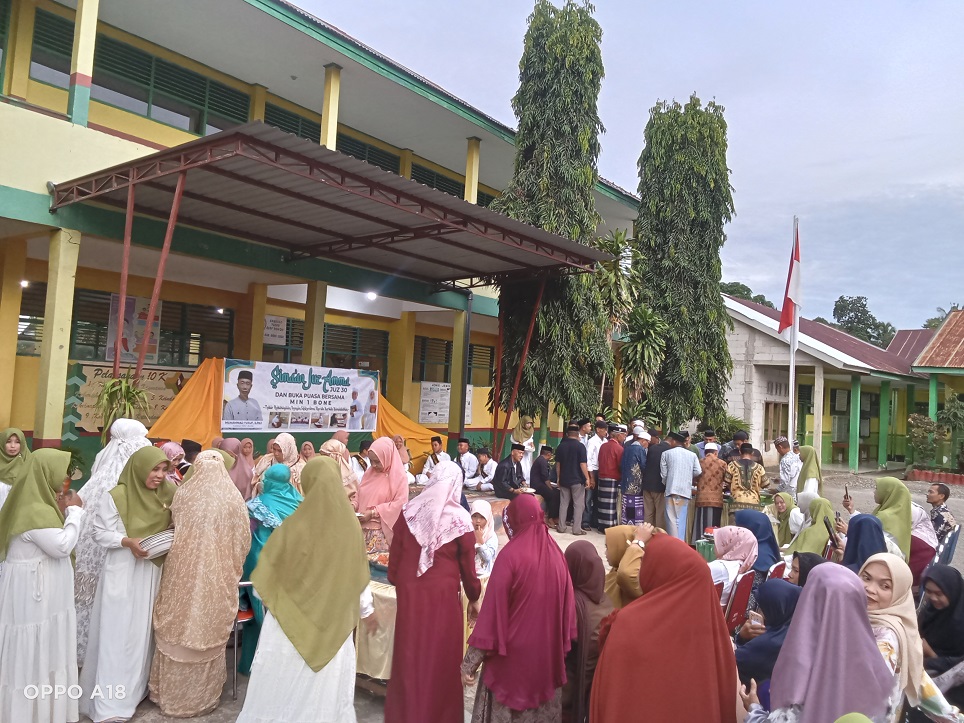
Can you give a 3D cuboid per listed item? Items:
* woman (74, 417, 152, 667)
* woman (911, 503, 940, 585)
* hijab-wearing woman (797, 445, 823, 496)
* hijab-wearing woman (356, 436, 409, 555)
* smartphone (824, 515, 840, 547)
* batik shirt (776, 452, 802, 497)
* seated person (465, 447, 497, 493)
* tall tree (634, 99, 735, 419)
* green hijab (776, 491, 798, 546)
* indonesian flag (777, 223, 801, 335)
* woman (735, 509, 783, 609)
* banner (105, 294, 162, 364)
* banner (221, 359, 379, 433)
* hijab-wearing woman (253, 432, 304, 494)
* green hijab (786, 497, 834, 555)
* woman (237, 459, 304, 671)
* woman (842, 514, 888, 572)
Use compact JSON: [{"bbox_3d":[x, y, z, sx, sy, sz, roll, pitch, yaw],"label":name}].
[{"bbox_3d":[-2.443,1.210,5.001,0.520,1.640,0.420,2,-3,12],"label":"woman"},{"bbox_3d":[3.249,1.721,5.997,0.720,1.250,0.500,1,-3,23],"label":"woman"},{"bbox_3d":[4.147,1.834,9.556,0.420,1.540,0.480,2,-3,18],"label":"hijab-wearing woman"},{"bbox_3d":[-0.797,1.408,6.150,0.470,1.560,0.400,0,-5,41],"label":"hijab-wearing woman"},{"bbox_3d":[1.865,0.910,4.000,0.011,0.165,0.076,-21,0,20],"label":"smartphone"},{"bbox_3d":[3.926,1.494,9.600,0.360,0.660,0.430,1,-3,31],"label":"batik shirt"},{"bbox_3d":[-0.017,1.868,12.800,0.540,0.760,0.560,0,-5,41],"label":"seated person"},{"bbox_3d":[5.063,-1.708,18.800,2.400,10.000,2.400,2,-4,16],"label":"tall tree"},{"bbox_3d":[3.027,1.576,7.500,0.320,0.550,0.360,6,-5,-44],"label":"green hijab"},{"bbox_3d":[4.458,-1.189,10.900,0.340,1.650,0.220,2,-4,22],"label":"indonesian flag"},{"bbox_3d":[1.778,1.673,5.416,0.700,1.230,0.480,0,-5,38],"label":"woman"},{"bbox_3d":[-5.196,-0.467,11.270,0.030,0.980,0.790,0,-5,38],"label":"banner"},{"bbox_3d":[-2.660,0.570,11.454,0.030,1.000,2.750,0,-5,43],"label":"banner"},{"bbox_3d":[-1.895,1.445,7.000,0.540,1.530,0.420,1,-4,25],"label":"hijab-wearing woman"},{"bbox_3d":[2.892,1.457,6.600,0.420,0.520,0.450,2,-3,23],"label":"green hijab"},{"bbox_3d":[-1.426,1.388,5.102,0.460,1.390,0.440,3,-3,-7],"label":"woman"},{"bbox_3d":[2.699,1.728,5.562,0.480,1.216,0.750,5,-4,-35],"label":"woman"}]

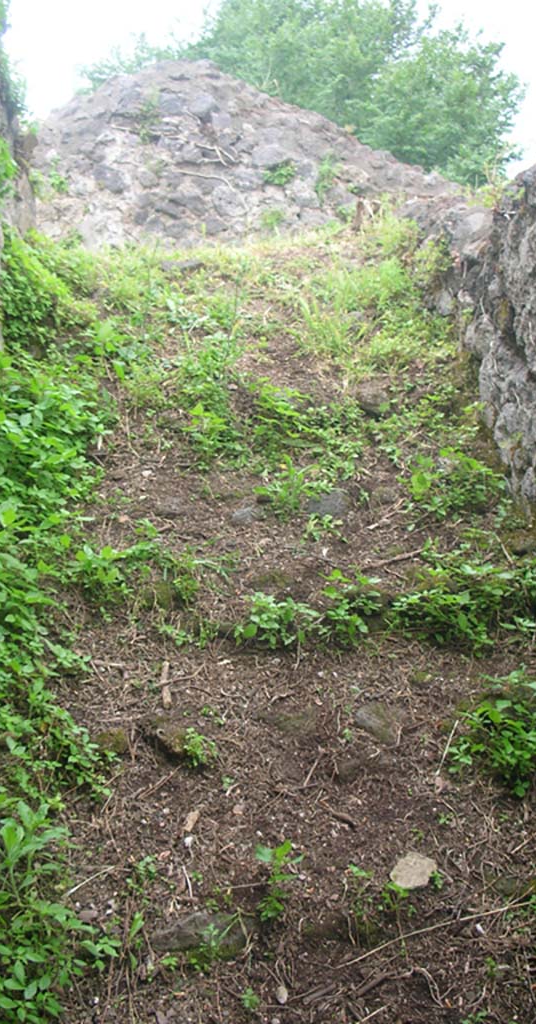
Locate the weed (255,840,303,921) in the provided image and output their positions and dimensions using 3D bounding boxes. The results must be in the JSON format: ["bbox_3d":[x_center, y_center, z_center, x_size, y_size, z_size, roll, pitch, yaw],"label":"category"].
[{"bbox_3d":[0.025,0.883,2.480,0.112,0.170,0.100,0,7,0],"label":"weed"}]

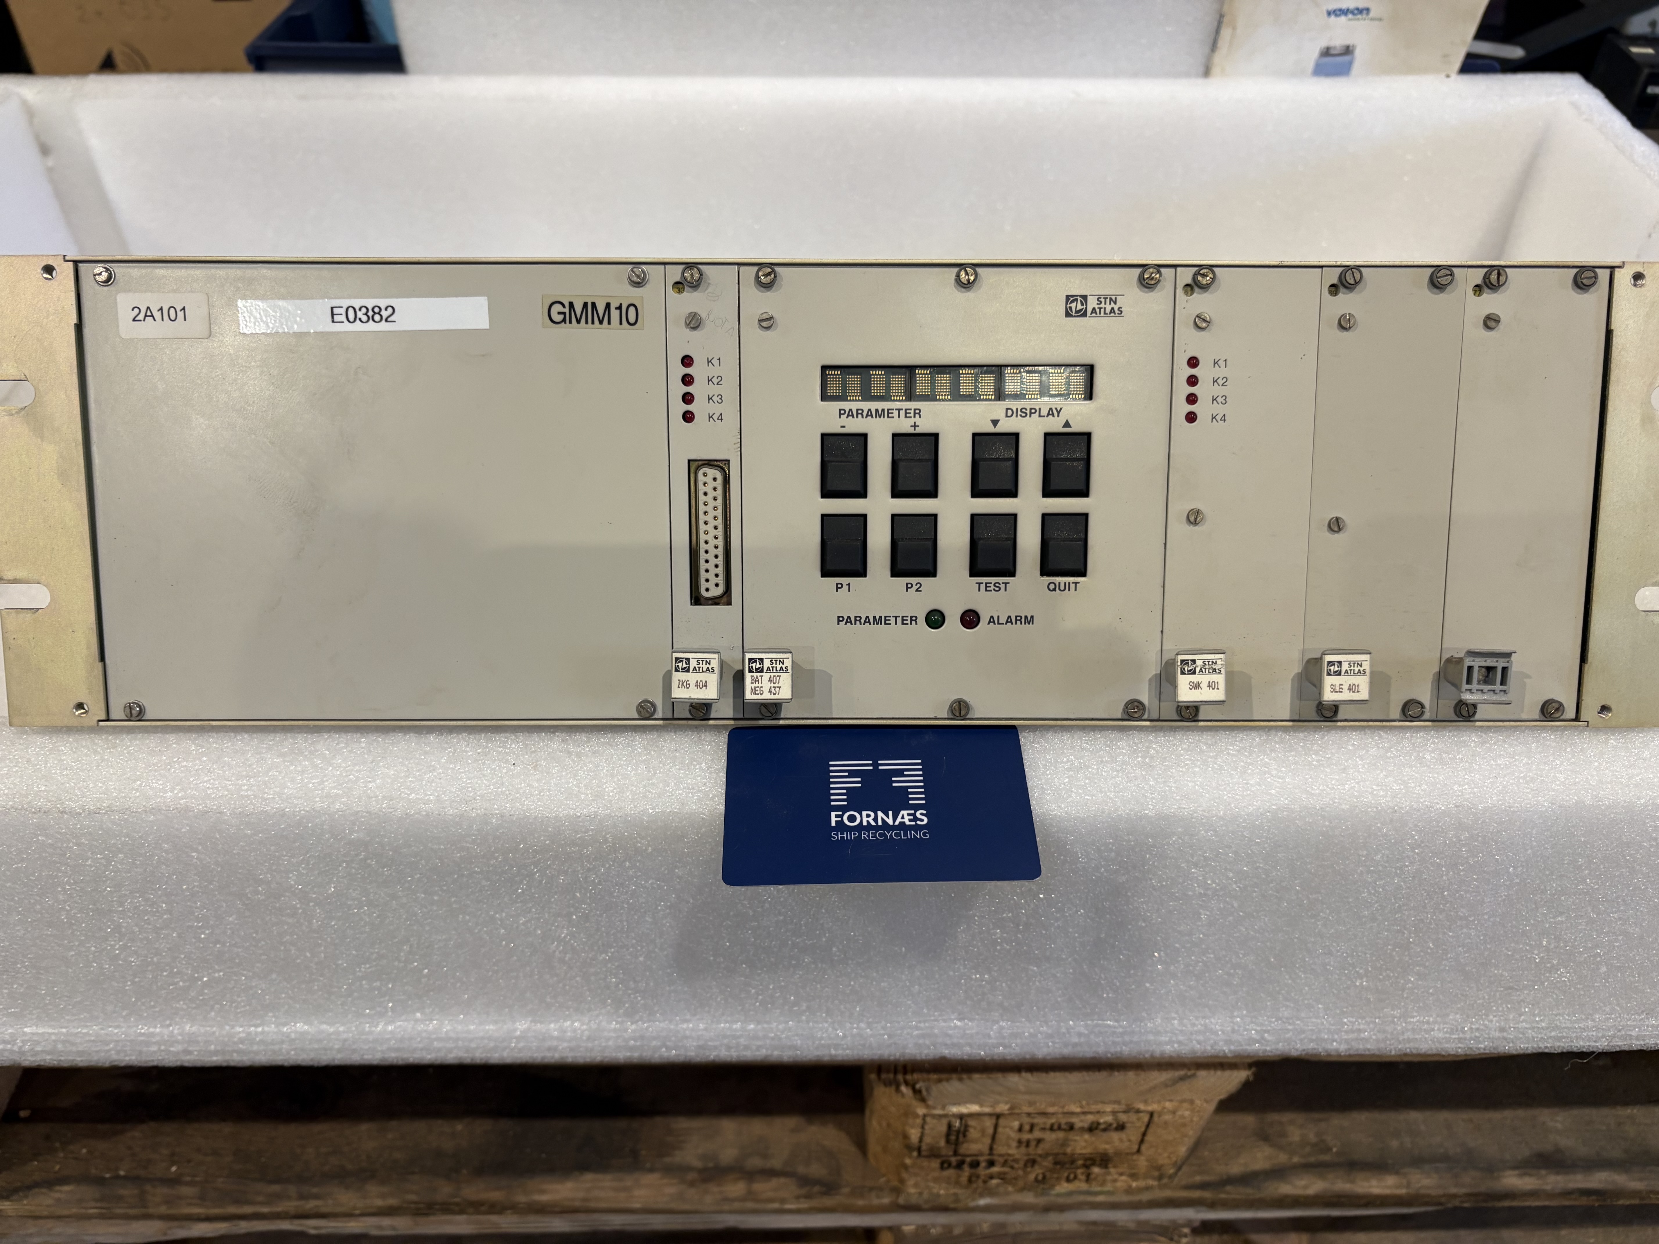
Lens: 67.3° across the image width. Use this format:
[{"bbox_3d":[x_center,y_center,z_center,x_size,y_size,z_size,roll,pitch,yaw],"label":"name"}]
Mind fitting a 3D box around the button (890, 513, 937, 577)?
[{"bbox_3d":[0.024,-0.022,0.356,0.014,0.018,0.005,0,7,-1],"label":"button"}]

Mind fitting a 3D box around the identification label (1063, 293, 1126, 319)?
[{"bbox_3d":[0.074,-0.088,0.349,0.017,0.007,0.001,0,7,-1],"label":"identification label"}]

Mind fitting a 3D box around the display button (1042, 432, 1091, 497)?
[{"bbox_3d":[0.068,-0.044,0.354,0.014,0.018,0.005,0,7,-1],"label":"display button"}]

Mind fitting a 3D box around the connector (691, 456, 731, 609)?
[{"bbox_3d":[-0.034,-0.026,0.359,0.012,0.044,0.009,0,7,-1],"label":"connector"}]

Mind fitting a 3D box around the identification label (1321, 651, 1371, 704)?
[{"bbox_3d":[0.146,0.015,0.352,0.013,0.014,0.003,0,7,-1],"label":"identification label"}]

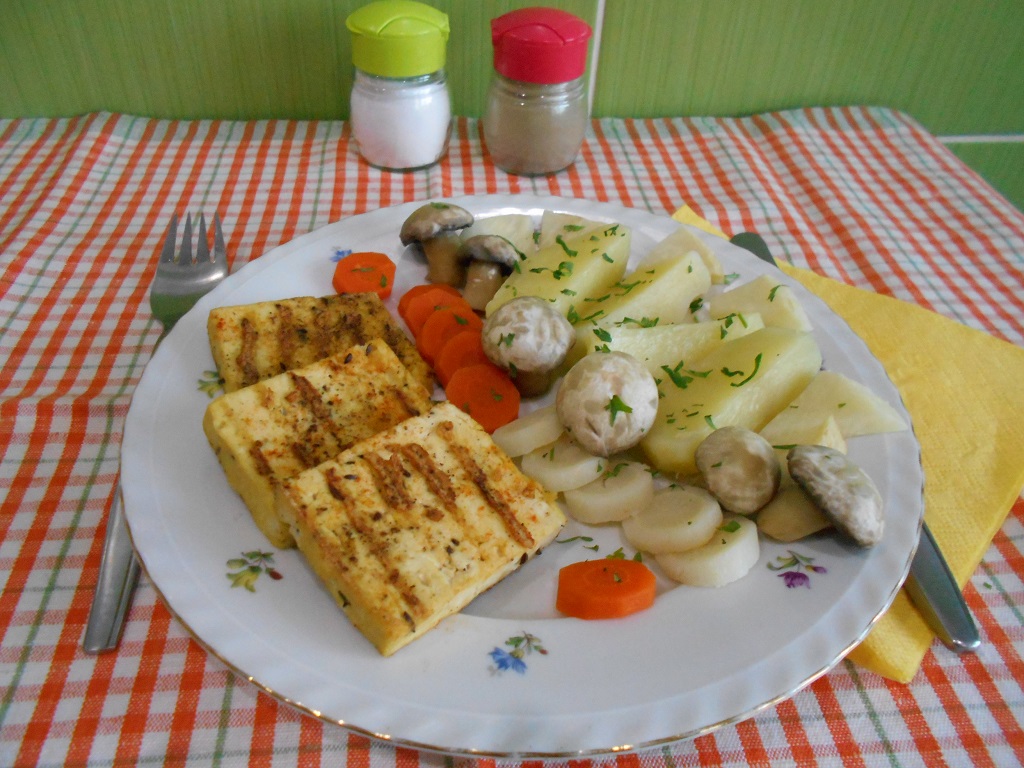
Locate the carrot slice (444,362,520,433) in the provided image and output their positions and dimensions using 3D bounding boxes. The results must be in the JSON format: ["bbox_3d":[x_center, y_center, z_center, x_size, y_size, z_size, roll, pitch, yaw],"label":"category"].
[{"bbox_3d":[-0.009,0.005,0.251,0.024,0.005,0.024,8,62,-7],"label":"carrot slice"}]

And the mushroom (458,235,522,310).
[{"bbox_3d":[-0.011,-0.044,0.298,0.026,0.028,0.026,8,17,-7],"label":"mushroom"}]

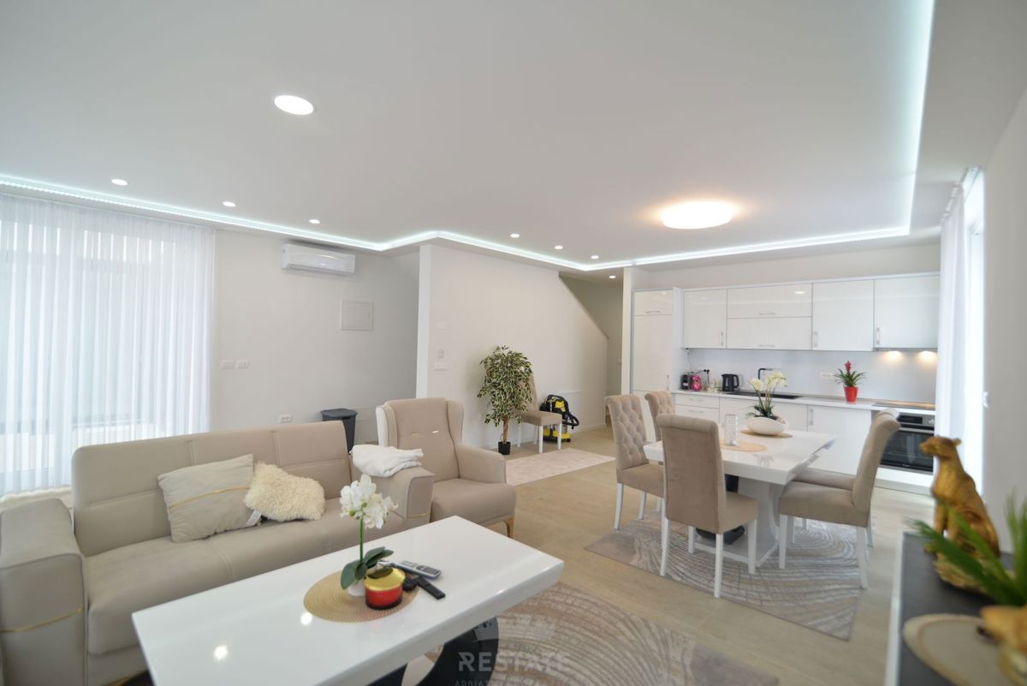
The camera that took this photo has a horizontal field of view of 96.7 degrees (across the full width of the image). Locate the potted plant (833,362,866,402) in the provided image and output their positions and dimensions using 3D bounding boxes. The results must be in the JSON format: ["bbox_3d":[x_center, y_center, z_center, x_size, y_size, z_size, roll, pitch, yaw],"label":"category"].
[{"bbox_3d":[3.938,0.453,5.339,0.305,0.495,0.295,1,-1,40],"label":"potted plant"}]

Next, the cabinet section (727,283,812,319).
[{"bbox_3d":[3.372,-0.515,5.964,0.986,0.402,0.360,1,-1,44],"label":"cabinet section"}]

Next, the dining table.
[{"bbox_3d":[1.803,1.124,3.499,0.886,0.749,1.694,0,-1,43],"label":"dining table"}]

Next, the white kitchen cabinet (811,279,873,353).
[{"bbox_3d":[3.949,-0.308,5.451,0.590,0.810,0.360,1,-1,45],"label":"white kitchen cabinet"}]

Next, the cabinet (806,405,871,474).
[{"bbox_3d":[3.861,1.108,5.390,0.591,0.735,0.571,1,-1,40],"label":"cabinet"}]

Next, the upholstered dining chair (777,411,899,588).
[{"bbox_3d":[2.114,0.976,3.002,0.620,1.020,0.450,1,-1,37],"label":"upholstered dining chair"}]

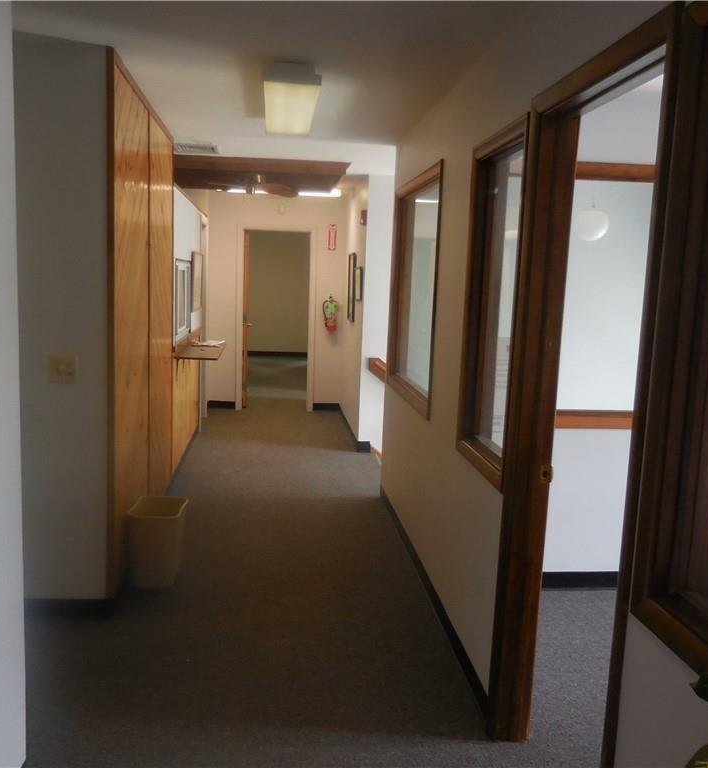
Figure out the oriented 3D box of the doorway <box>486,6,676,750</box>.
[{"bbox_3d":[0.602,0.211,2.005,0.130,2.080,0.880,1,8,-6],"label":"doorway"}]

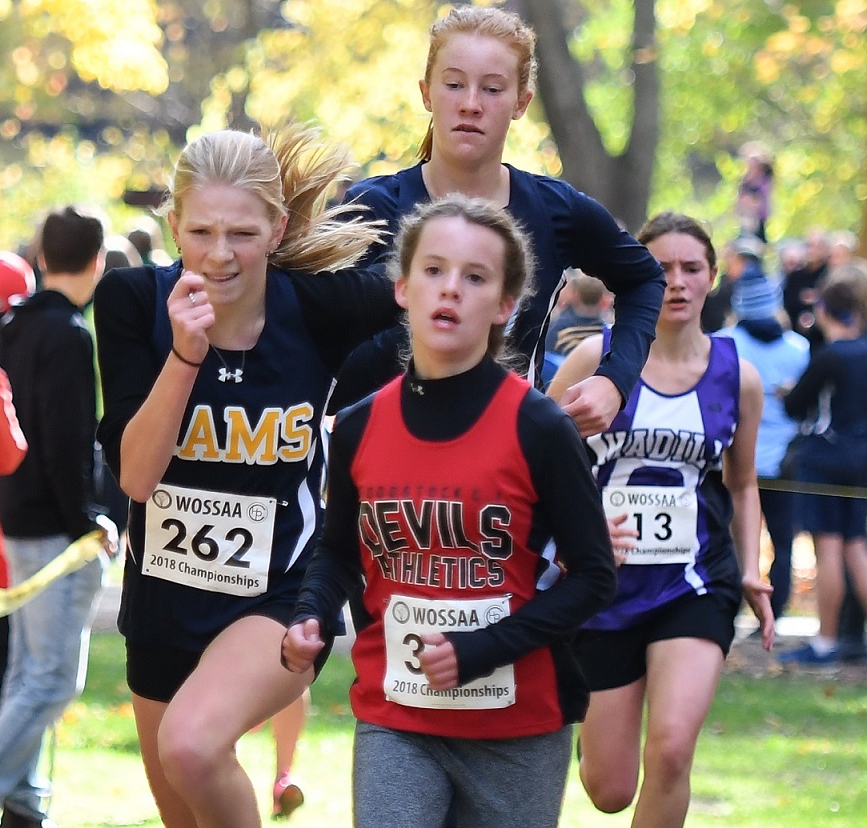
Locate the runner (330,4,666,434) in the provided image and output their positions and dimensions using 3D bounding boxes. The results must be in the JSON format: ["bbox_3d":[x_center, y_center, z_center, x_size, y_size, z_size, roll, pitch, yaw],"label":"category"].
[{"bbox_3d":[0.084,0.269,7.961,0.530,1.740,0.750,0,1,3],"label":"runner"}]

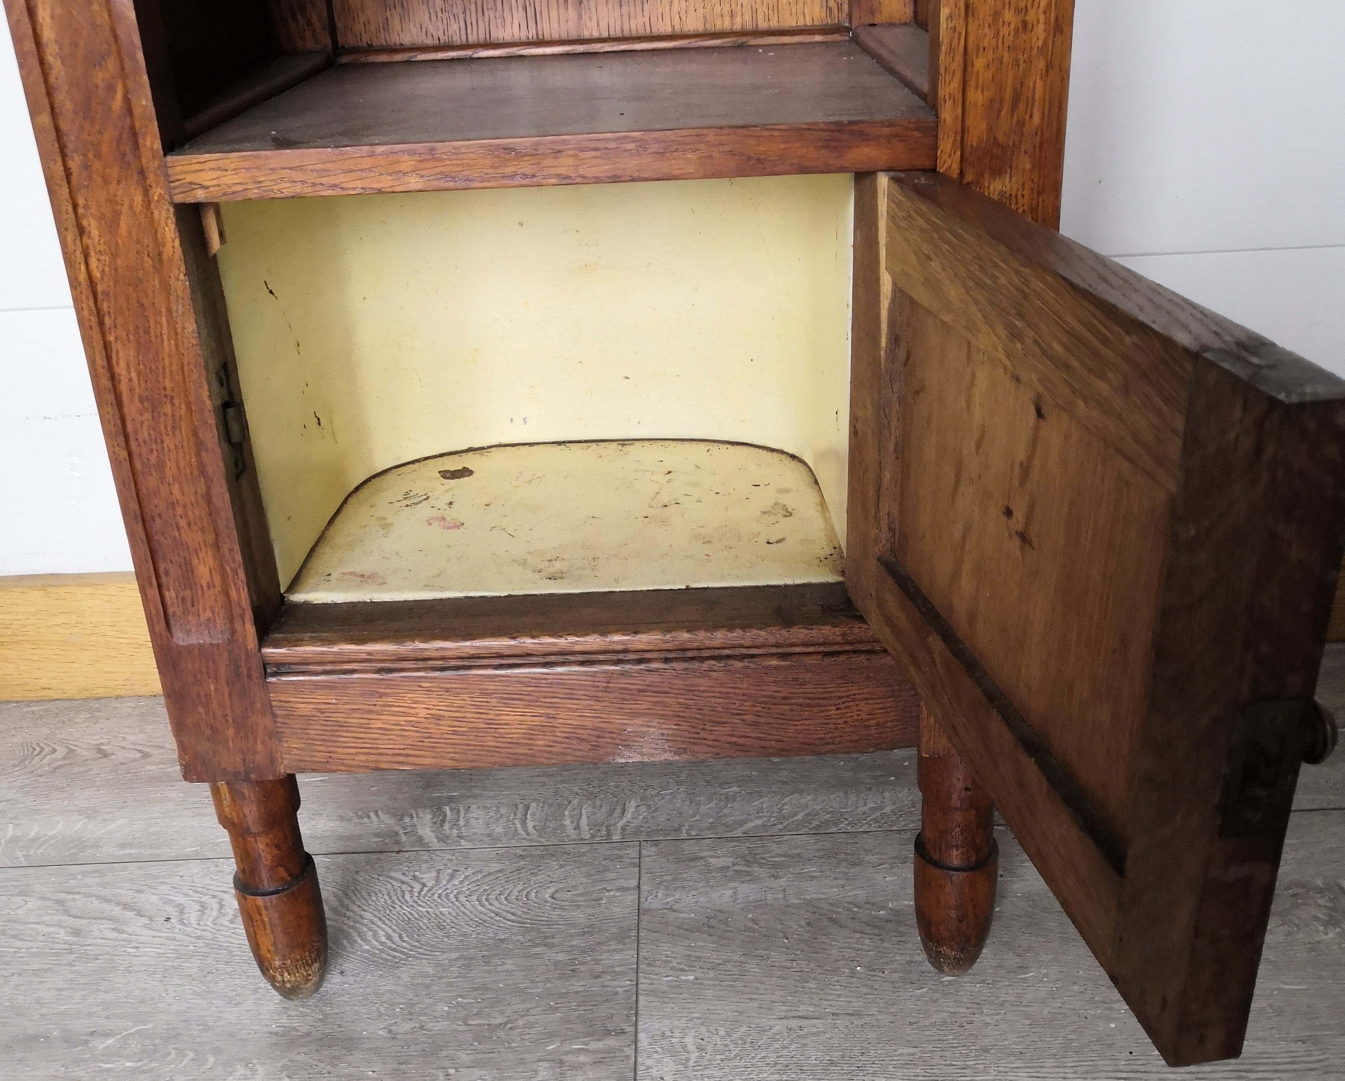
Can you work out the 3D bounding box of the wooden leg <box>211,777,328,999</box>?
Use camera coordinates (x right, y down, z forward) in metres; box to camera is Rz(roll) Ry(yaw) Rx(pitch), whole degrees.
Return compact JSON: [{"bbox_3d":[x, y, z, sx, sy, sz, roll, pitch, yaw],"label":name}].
[{"bbox_3d":[-0.196,0.164,0.687,0.038,0.141,0.038,-3,25,1],"label":"wooden leg"}]

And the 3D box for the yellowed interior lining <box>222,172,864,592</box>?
[{"bbox_3d":[-0.053,-0.104,0.692,0.262,0.190,0.187,-3,25,1],"label":"yellowed interior lining"}]

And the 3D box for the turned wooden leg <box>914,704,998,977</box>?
[{"bbox_3d":[0.138,0.147,0.680,0.038,0.147,0.038,-3,25,1],"label":"turned wooden leg"}]

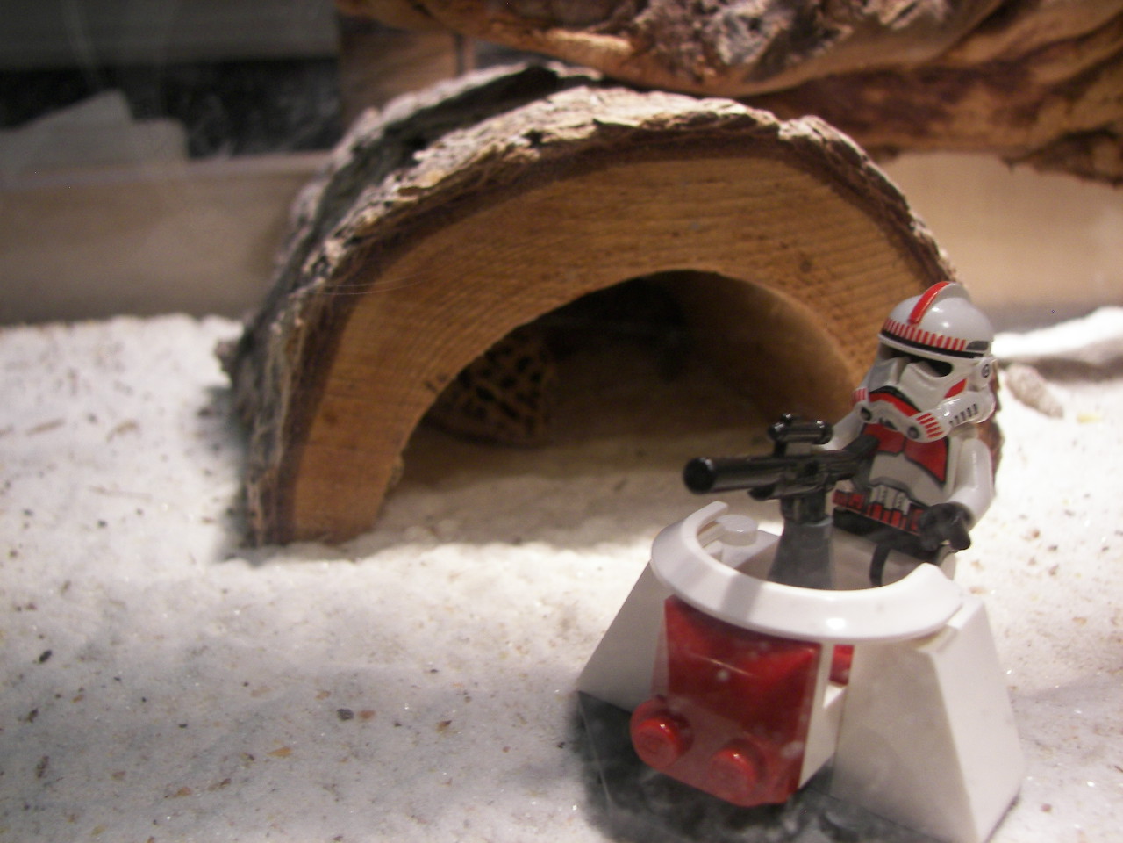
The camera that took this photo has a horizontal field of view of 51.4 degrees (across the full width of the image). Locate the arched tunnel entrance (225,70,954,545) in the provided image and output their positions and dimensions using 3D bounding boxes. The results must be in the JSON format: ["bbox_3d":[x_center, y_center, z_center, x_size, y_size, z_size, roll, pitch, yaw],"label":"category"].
[{"bbox_3d":[0.004,-0.030,0.221,0.128,0.071,0.084,-5,20,-14],"label":"arched tunnel entrance"}]

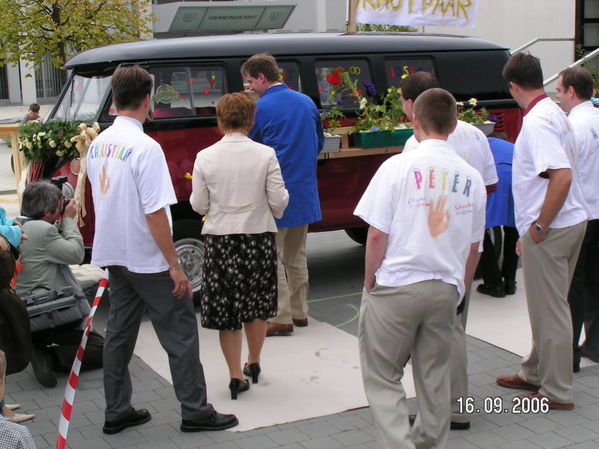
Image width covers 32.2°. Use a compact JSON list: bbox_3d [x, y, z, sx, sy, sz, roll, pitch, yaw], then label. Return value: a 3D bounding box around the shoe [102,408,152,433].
[{"bbox_3d":[-0.855,0.936,5.142,0.105,0.115,0.285,8,13,44],"label":"shoe"}]

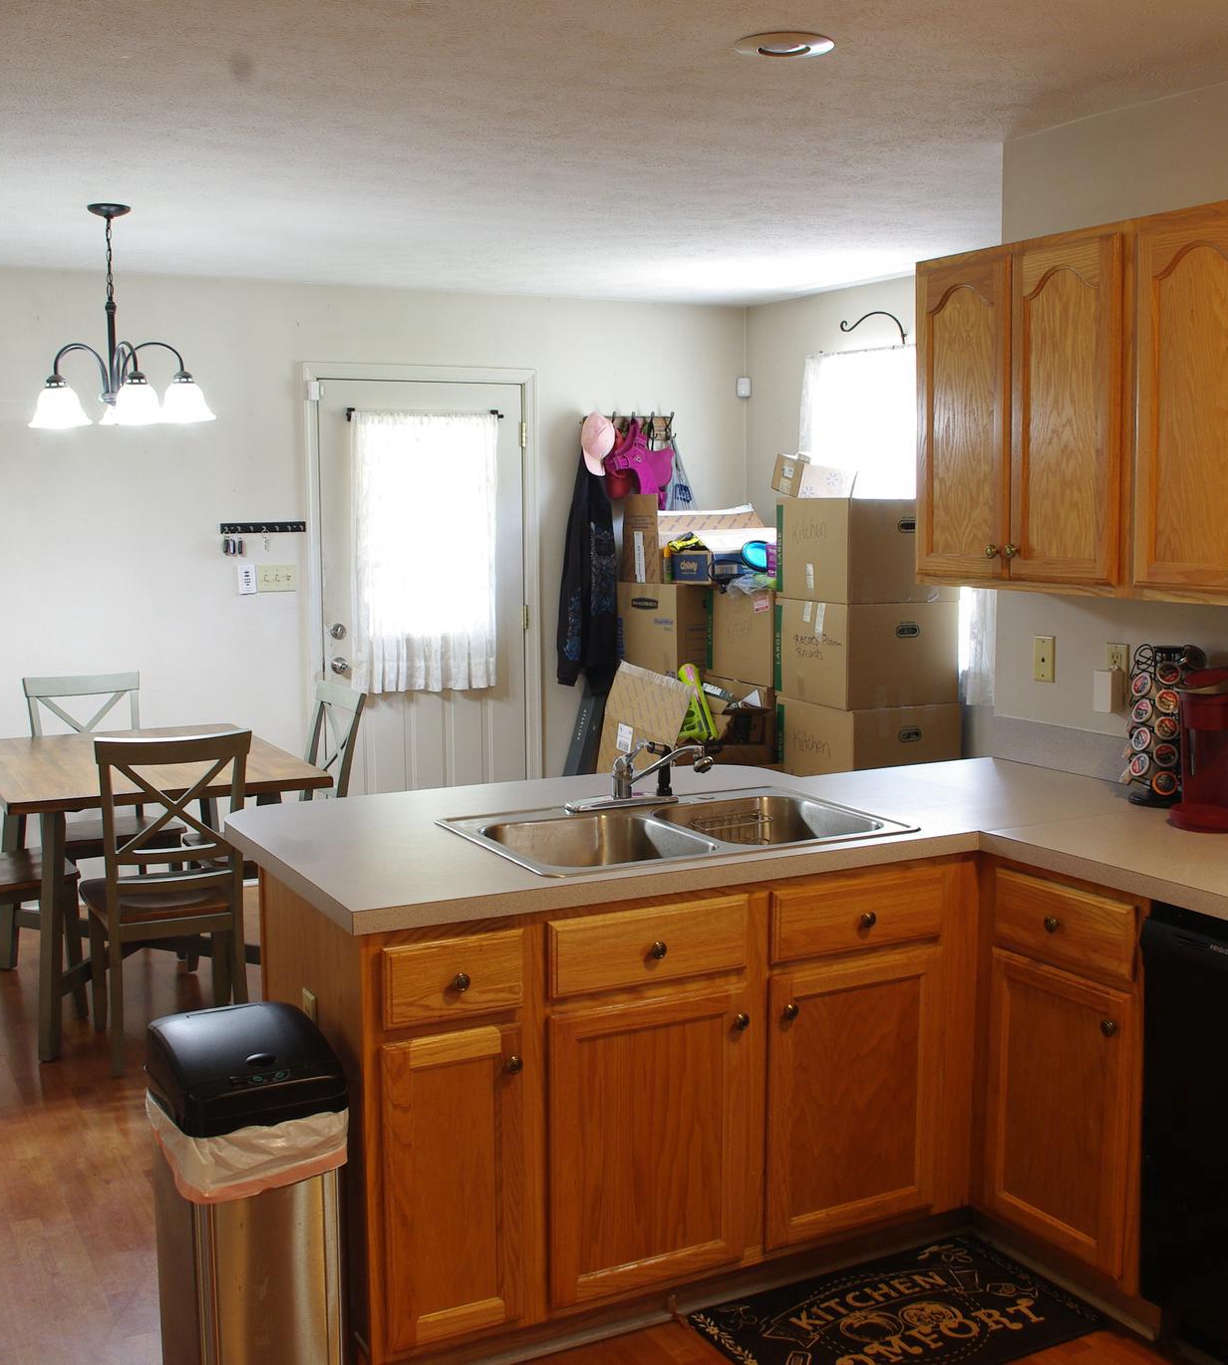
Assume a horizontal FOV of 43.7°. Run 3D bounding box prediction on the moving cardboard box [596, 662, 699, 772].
[{"bbox_3d":[0.140,0.159,6.057,0.450,0.470,0.320,3,8,31],"label":"moving cardboard box"}]

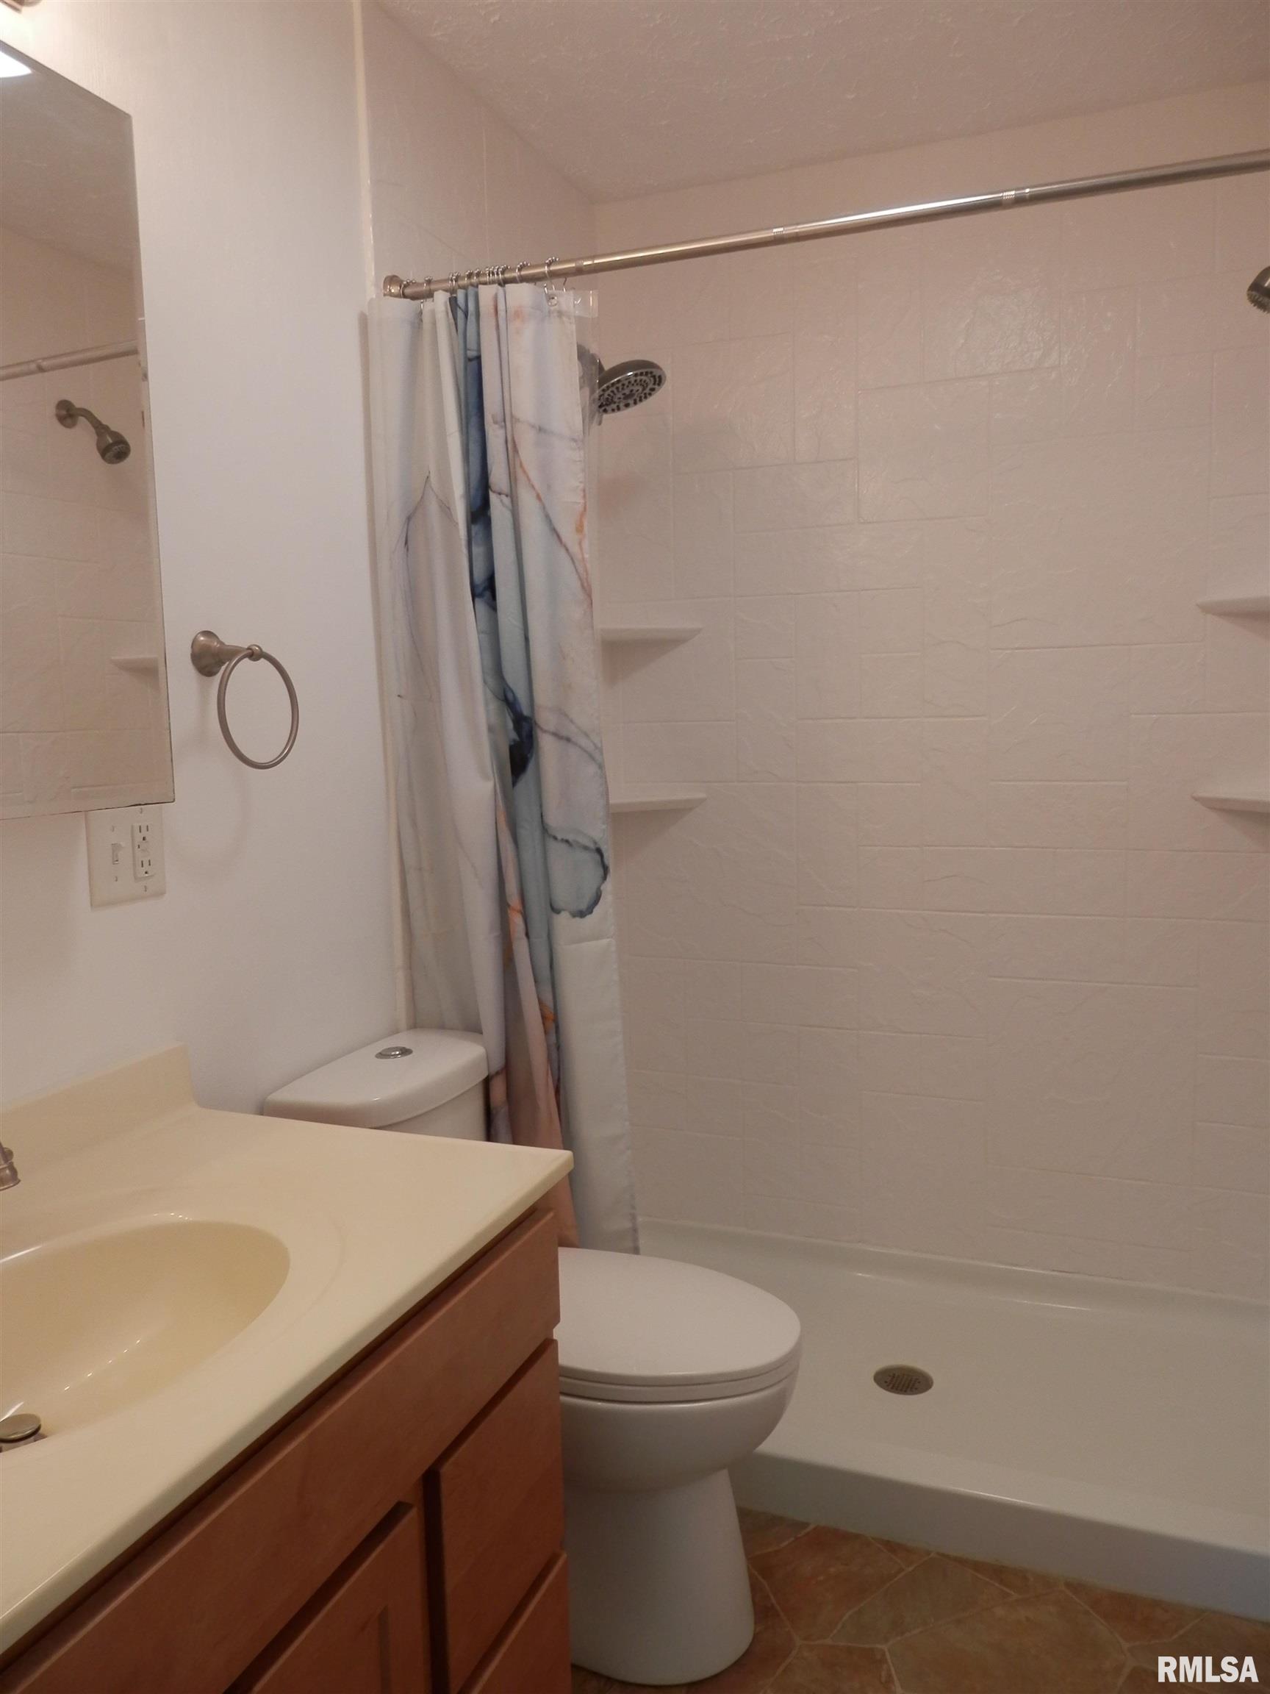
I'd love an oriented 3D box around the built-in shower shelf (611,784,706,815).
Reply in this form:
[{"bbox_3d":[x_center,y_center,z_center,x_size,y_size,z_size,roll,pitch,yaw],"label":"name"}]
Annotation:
[{"bbox_3d":[0.010,-0.090,2.763,0.237,0.030,0.237,1,7,21],"label":"built-in shower shelf"}]

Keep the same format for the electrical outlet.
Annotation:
[{"bbox_3d":[-0.607,0.007,1.475,0.014,0.115,0.116,1,7,21],"label":"electrical outlet"}]

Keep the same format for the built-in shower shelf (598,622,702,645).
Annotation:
[{"bbox_3d":[0.002,-0.474,2.722,0.237,0.031,0.237,1,7,21],"label":"built-in shower shelf"}]

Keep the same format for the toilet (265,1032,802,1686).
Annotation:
[{"bbox_3d":[-0.107,0.713,1.795,0.705,0.788,0.415,1,7,21],"label":"toilet"}]

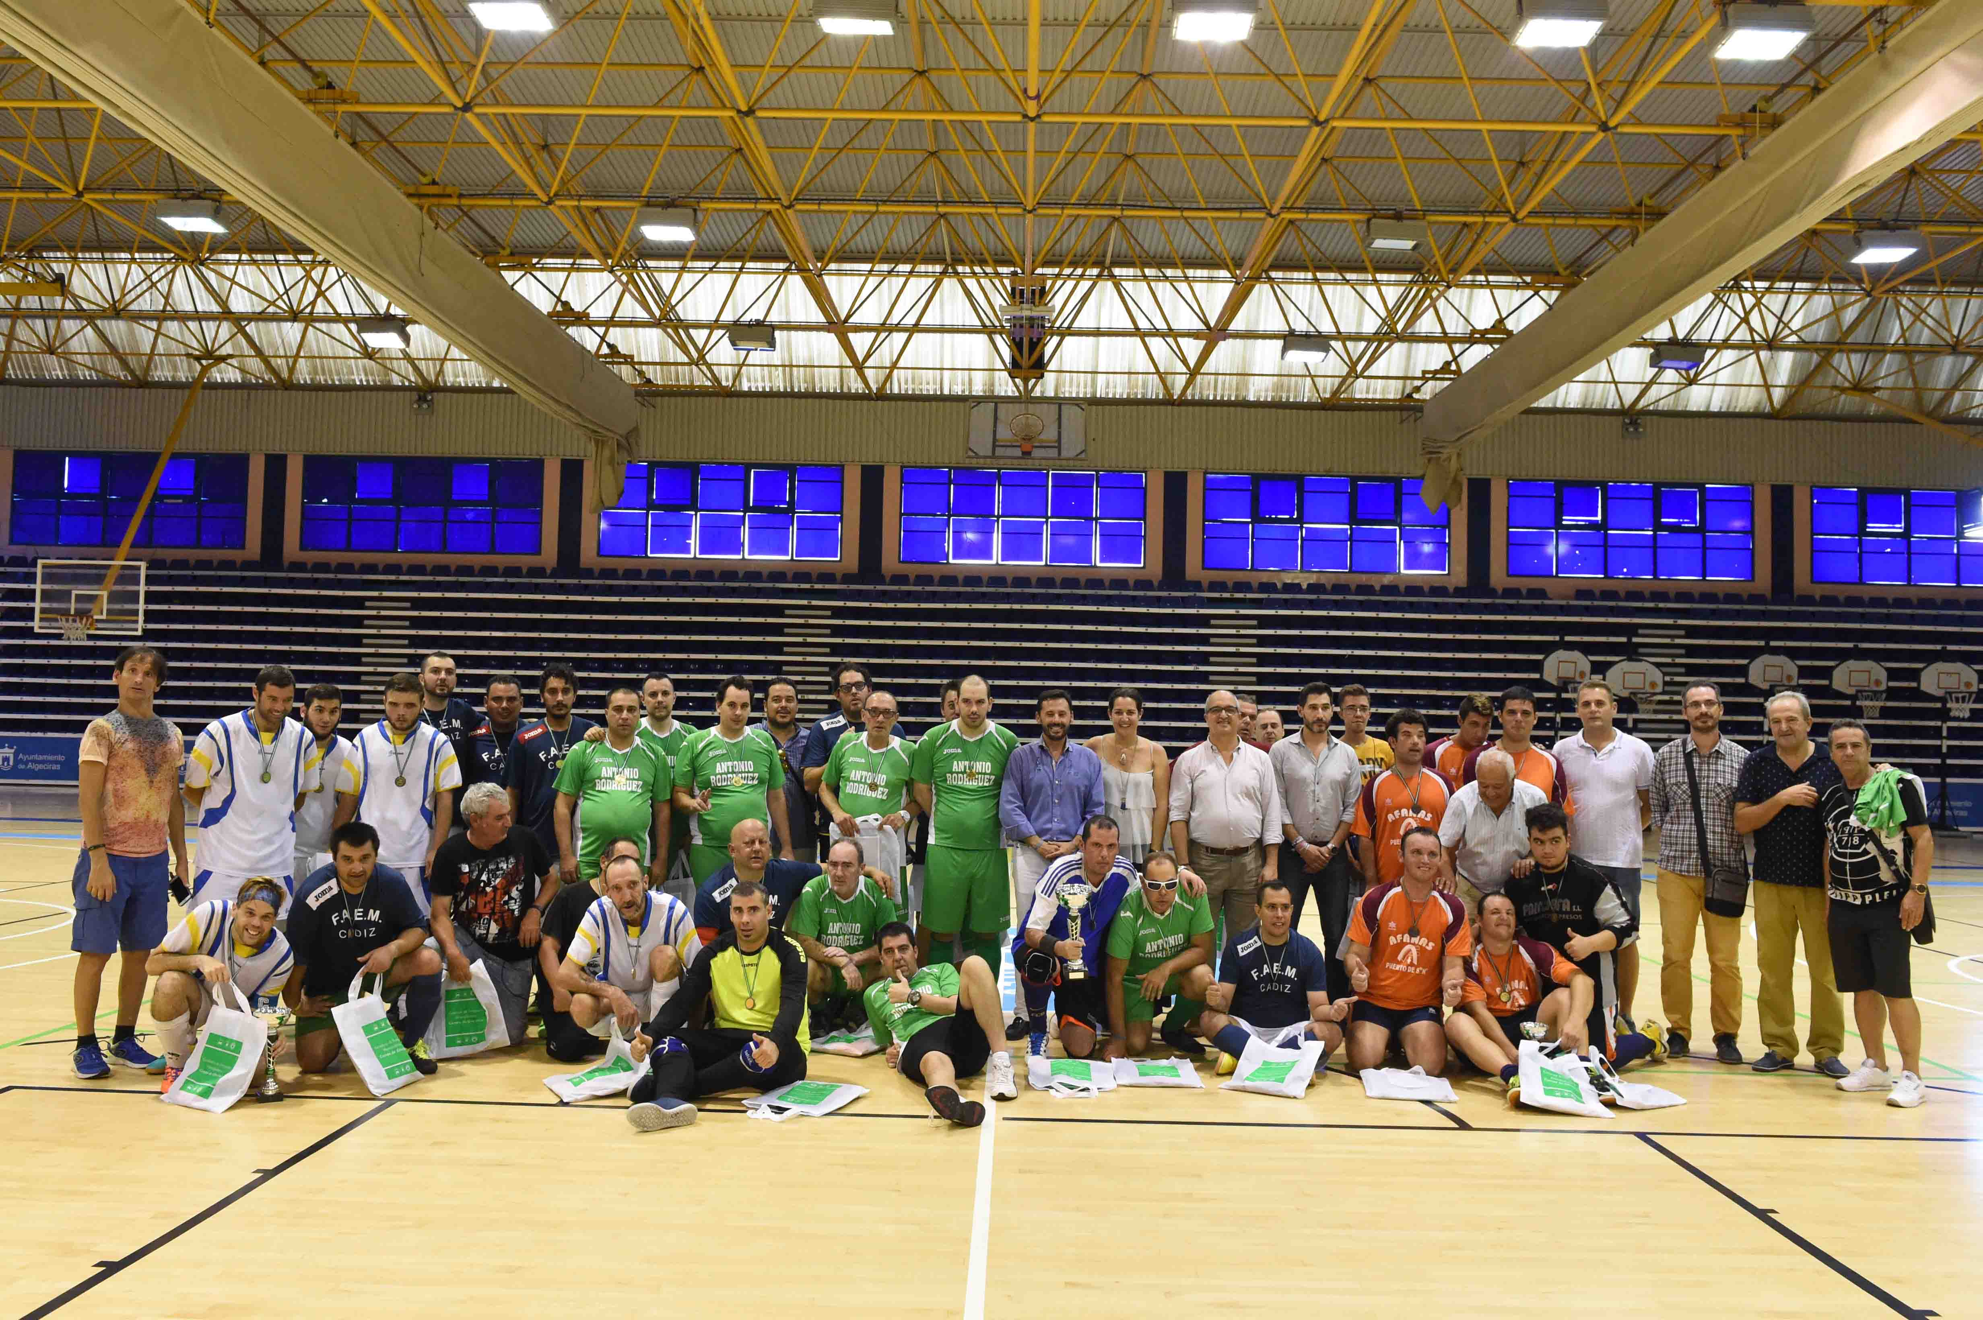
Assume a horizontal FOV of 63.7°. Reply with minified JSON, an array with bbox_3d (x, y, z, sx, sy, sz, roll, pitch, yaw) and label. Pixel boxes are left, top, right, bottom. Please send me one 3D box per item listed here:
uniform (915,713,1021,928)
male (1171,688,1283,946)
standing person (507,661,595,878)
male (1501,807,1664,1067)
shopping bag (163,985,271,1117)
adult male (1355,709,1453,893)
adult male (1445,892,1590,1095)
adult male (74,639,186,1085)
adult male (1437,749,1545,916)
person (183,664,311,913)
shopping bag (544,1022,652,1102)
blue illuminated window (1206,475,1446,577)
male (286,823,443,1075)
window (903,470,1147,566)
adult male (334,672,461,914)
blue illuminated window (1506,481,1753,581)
[{"bbox_3d":[-0.116,0.801,7.678,0.520,1.035,0.360,1,-2,-4],"label":"uniform"},{"bbox_3d":[1.136,0.998,7.699,0.560,1.719,0.380,1,-2,8],"label":"male"},{"bbox_3d":[-2.365,0.928,8.602,0.540,1.810,0.340,2,-3,-8],"label":"standing person"},{"bbox_3d":[2.803,1.301,7.636,0.660,1.203,0.750,0,-3,31],"label":"male"},{"bbox_3d":[-3.048,1.525,6.300,0.340,0.460,0.110,9,-33,22],"label":"shopping bag"},{"bbox_3d":[1.994,1.055,7.682,0.500,1.641,0.340,1,-2,11],"label":"adult male"},{"bbox_3d":[2.304,1.456,6.971,0.670,0.800,0.820,1,-2,1],"label":"adult male"},{"bbox_3d":[-3.627,0.828,6.690,0.490,1.768,0.330,3,-3,-40],"label":"adult male"},{"bbox_3d":[2.436,1.179,7.773,0.540,1.470,0.520,1,-3,9],"label":"adult male"},{"bbox_3d":[-3.494,0.886,7.484,0.550,1.740,0.340,2,-2,-23],"label":"person"},{"bbox_3d":[-1.654,1.679,6.670,0.430,0.170,0.360,-32,17,-31],"label":"shopping bag"},{"bbox_3d":[6.276,-2.522,29.653,4.580,1.800,0.150,1,-2,1],"label":"blue illuminated window"},{"bbox_3d":[-2.781,1.239,7.107,0.660,1.040,0.750,2,-2,-17],"label":"male"},{"bbox_3d":[0.624,-2.836,31.842,4.880,1.930,0.120,1,-2,1],"label":"window"},{"bbox_3d":[-2.829,0.915,7.571,0.530,1.720,0.330,2,-2,-18],"label":"adult male"},{"bbox_3d":[11.547,-2.334,28.913,4.470,1.768,0.150,1,-2,1],"label":"blue illuminated window"}]

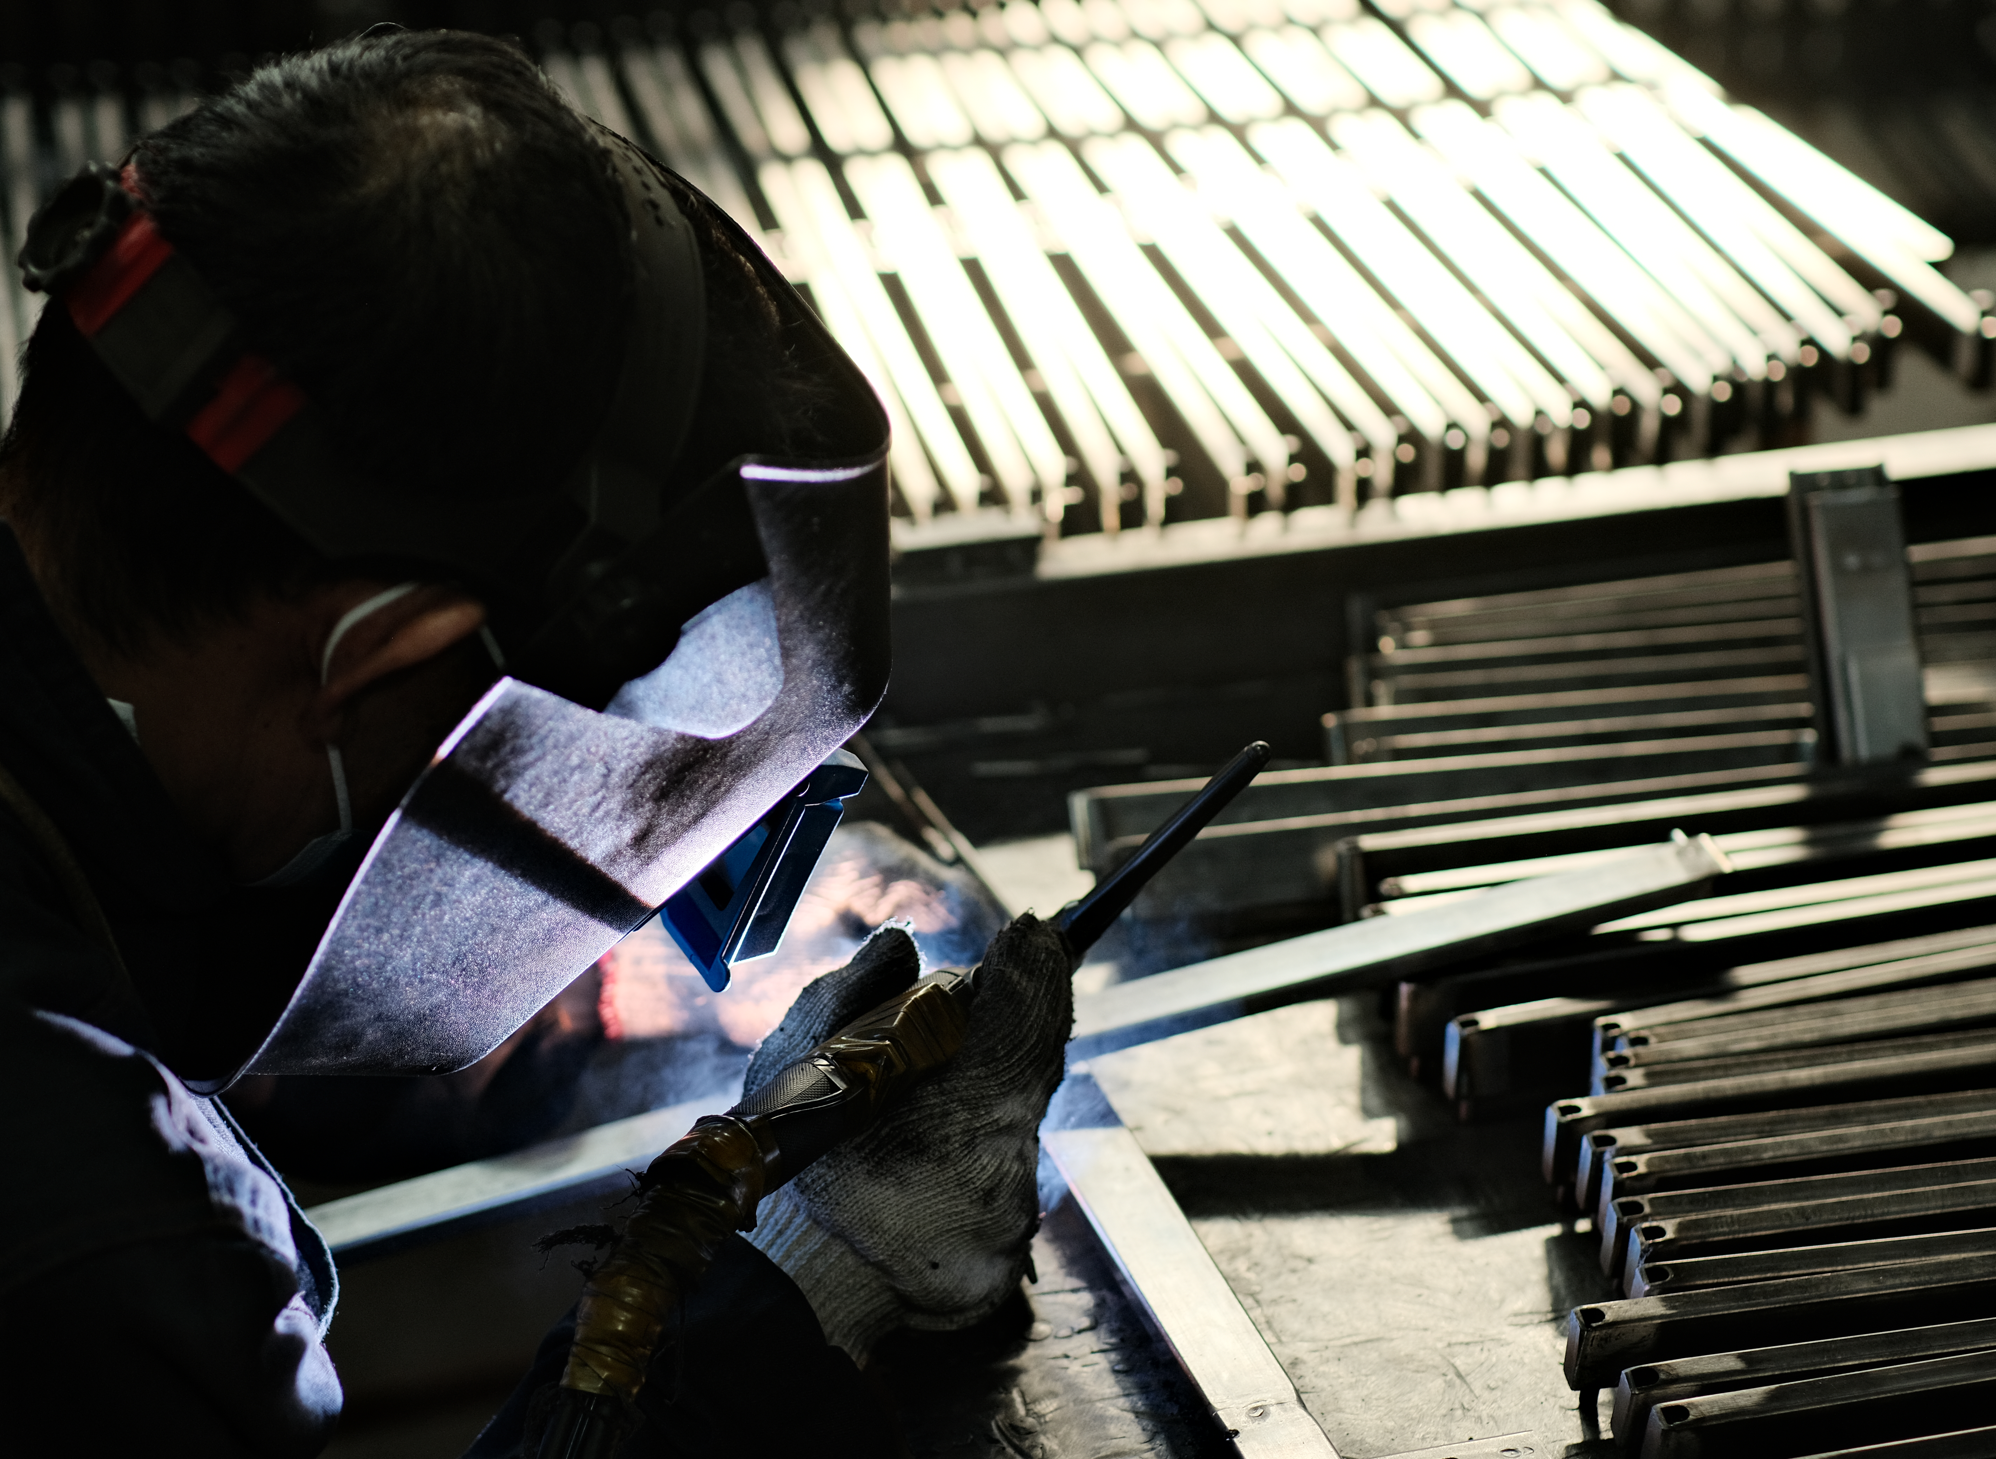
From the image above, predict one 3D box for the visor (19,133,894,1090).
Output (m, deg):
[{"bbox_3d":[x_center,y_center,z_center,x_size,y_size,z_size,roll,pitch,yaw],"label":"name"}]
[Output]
[{"bbox_3d":[-0.179,-0.049,1.542,0.285,0.330,0.235,-41,40,1],"label":"visor"}]

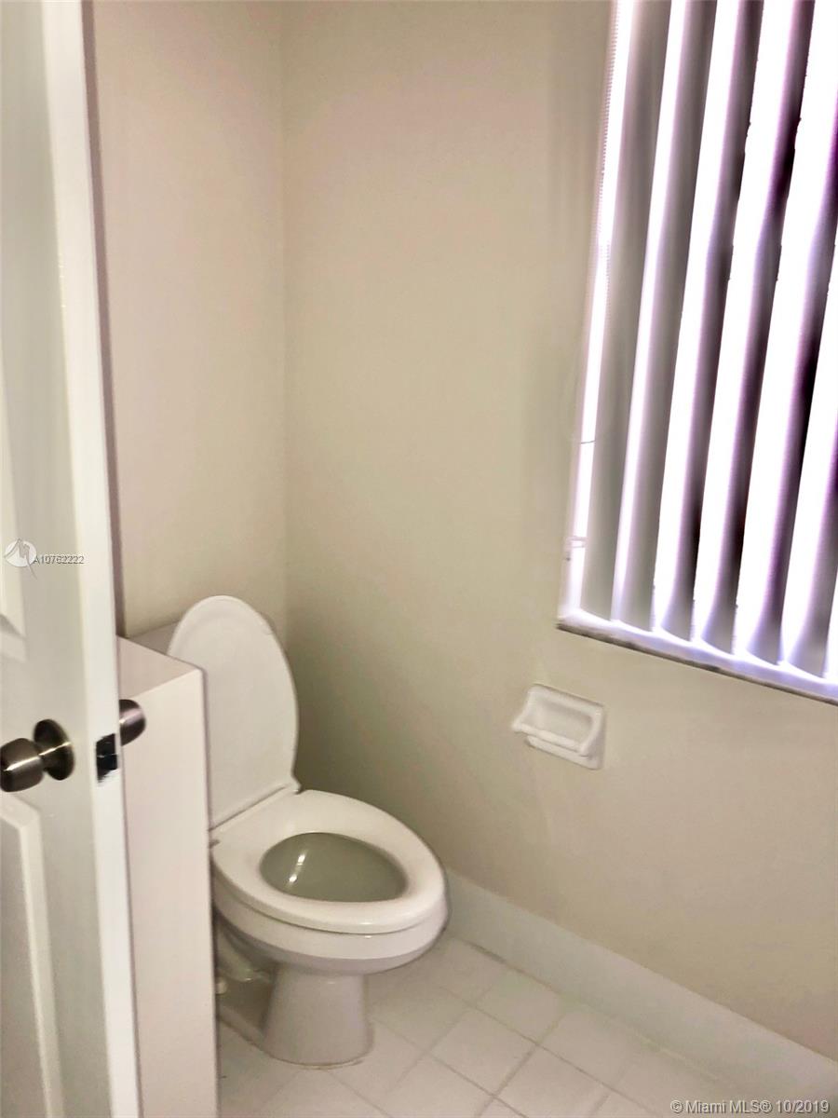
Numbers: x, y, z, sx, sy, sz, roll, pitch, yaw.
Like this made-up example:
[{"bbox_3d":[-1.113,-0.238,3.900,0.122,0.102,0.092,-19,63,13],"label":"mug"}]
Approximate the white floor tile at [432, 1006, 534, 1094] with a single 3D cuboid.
[{"bbox_3d":[0.123,0.962,1.771,0.153,0.010,0.153,14,19,36],"label":"white floor tile"}]

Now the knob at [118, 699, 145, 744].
[{"bbox_3d":[-0.354,0.193,1.043,0.058,0.058,0.062,12,18,32],"label":"knob"}]

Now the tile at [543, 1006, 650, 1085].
[{"bbox_3d":[0.343,0.963,1.795,0.153,0.010,0.145,14,19,36],"label":"tile"}]

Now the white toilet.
[{"bbox_3d":[-0.275,0.507,1.785,0.769,0.833,0.450,14,19,36],"label":"white toilet"}]

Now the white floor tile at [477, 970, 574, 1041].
[{"bbox_3d":[0.219,0.933,1.889,0.153,0.010,0.145,14,19,36],"label":"white floor tile"}]

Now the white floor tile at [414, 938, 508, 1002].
[{"bbox_3d":[0.095,0.904,1.982,0.153,0.010,0.145,14,19,36],"label":"white floor tile"}]

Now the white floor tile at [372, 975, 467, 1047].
[{"bbox_3d":[-0.001,0.932,1.865,0.153,0.010,0.153,14,19,36],"label":"white floor tile"}]

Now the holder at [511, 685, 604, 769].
[{"bbox_3d":[0.268,0.341,1.765,0.168,0.134,0.087,14,19,36],"label":"holder"}]

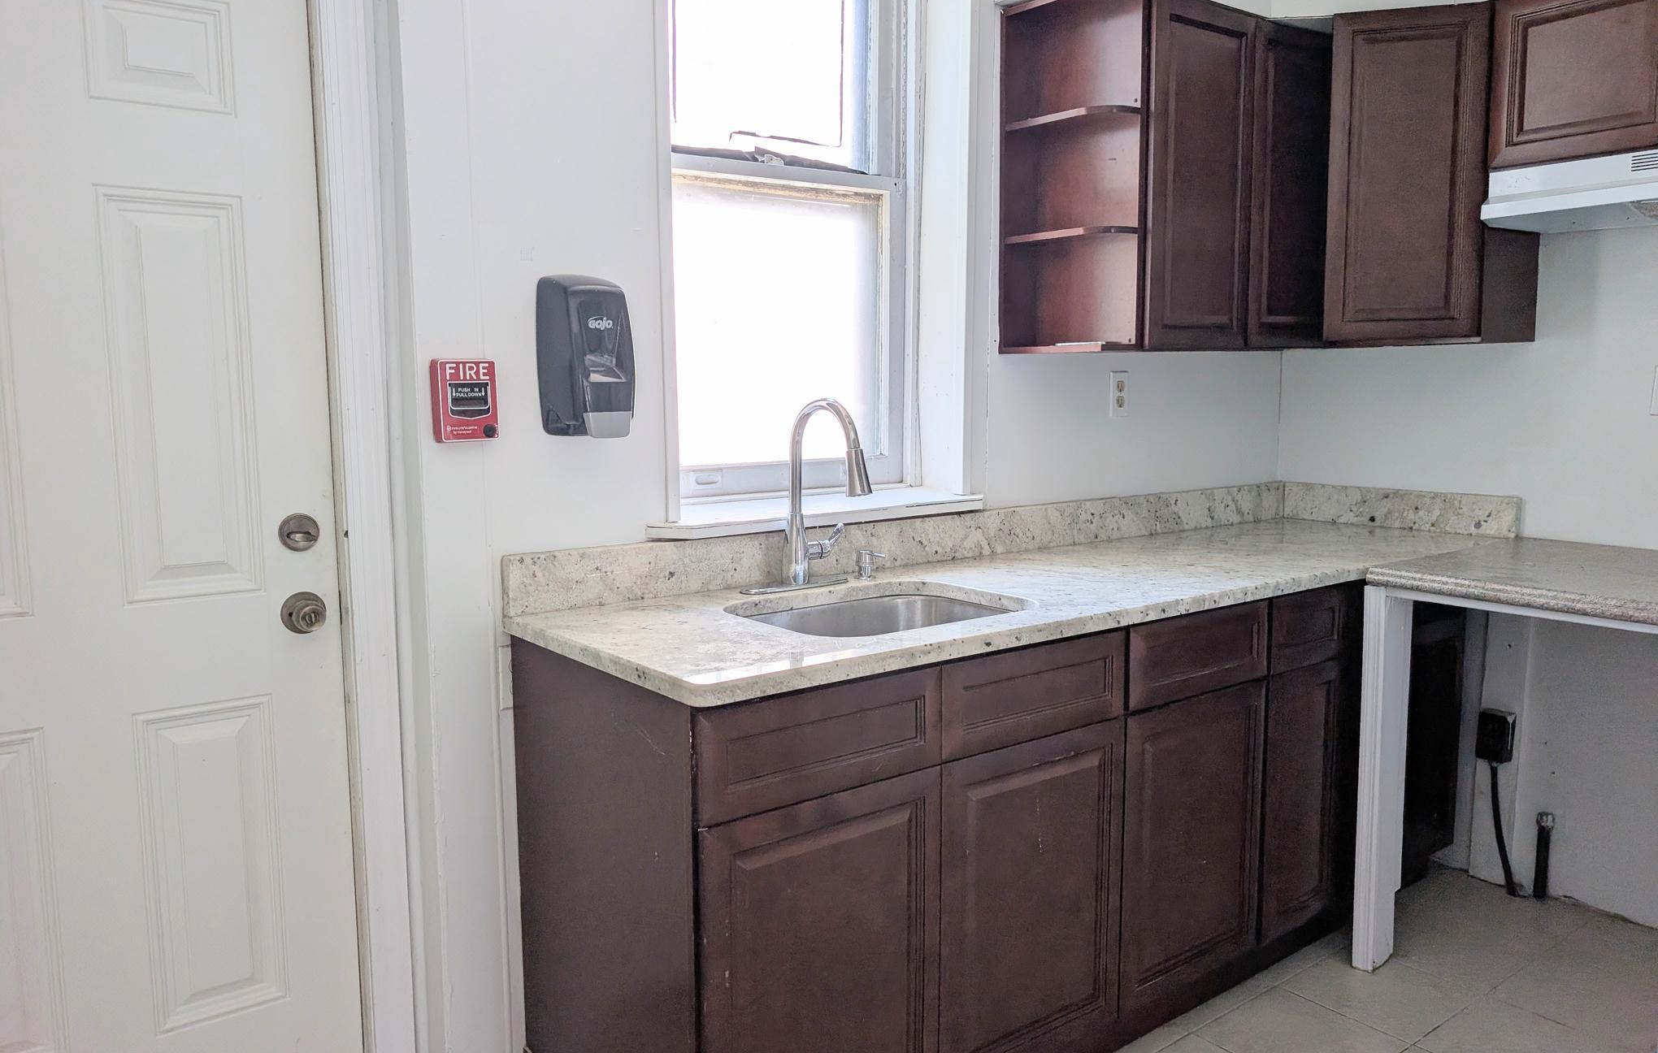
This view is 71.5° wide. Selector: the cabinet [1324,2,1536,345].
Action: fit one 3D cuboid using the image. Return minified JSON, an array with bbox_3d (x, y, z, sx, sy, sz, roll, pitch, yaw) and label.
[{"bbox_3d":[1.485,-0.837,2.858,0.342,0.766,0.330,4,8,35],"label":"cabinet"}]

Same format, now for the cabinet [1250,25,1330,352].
[{"bbox_3d":[1.053,-0.837,2.968,0.338,0.766,0.295,-5,8,-37],"label":"cabinet"}]

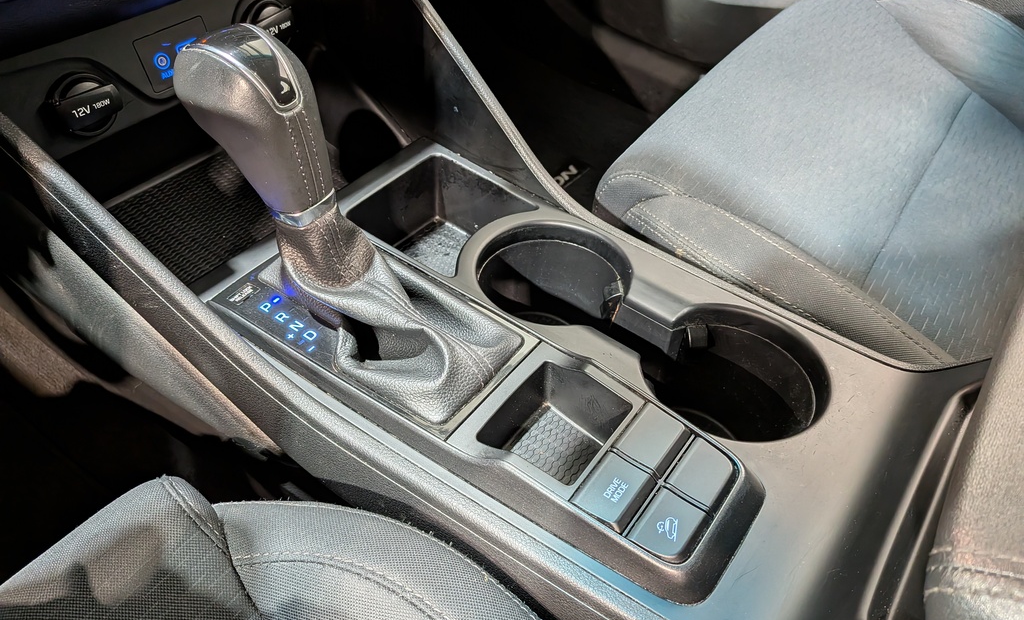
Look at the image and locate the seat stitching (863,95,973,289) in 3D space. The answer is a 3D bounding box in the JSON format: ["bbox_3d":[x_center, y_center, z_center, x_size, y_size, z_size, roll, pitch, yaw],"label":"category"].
[{"bbox_3d":[0.314,-0.102,0.539,0.011,0.014,0.308,29,52,25],"label":"seat stitching"}]

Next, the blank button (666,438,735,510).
[{"bbox_3d":[0.087,0.074,0.324,0.024,0.009,0.032,29,52,25],"label":"blank button"}]

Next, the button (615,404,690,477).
[{"bbox_3d":[0.066,0.062,0.336,0.026,0.009,0.033,29,52,25],"label":"button"}]

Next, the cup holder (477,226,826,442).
[{"bbox_3d":[0.072,0.028,0.424,0.212,0.076,0.093,29,52,25],"label":"cup holder"}]

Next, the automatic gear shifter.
[{"bbox_3d":[-0.088,-0.054,0.350,0.195,0.141,0.073,29,52,25],"label":"automatic gear shifter"}]

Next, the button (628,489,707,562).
[{"bbox_3d":[0.067,0.093,0.305,0.024,0.009,0.033,29,52,25],"label":"button"}]

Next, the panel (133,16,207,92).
[{"bbox_3d":[-0.210,-0.160,0.442,0.007,0.033,0.047,26,50,28],"label":"panel"}]

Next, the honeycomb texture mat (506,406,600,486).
[{"bbox_3d":[0.022,0.074,0.362,0.044,0.003,0.050,29,52,25],"label":"honeycomb texture mat"}]

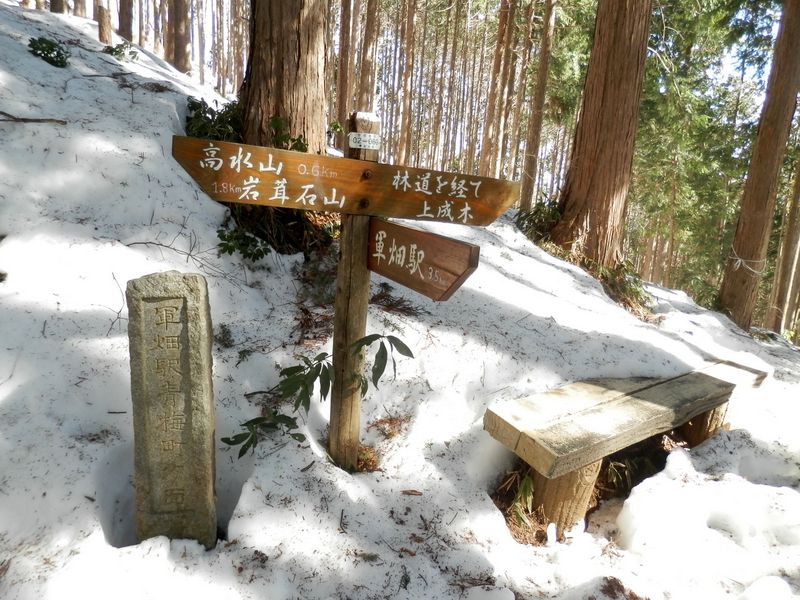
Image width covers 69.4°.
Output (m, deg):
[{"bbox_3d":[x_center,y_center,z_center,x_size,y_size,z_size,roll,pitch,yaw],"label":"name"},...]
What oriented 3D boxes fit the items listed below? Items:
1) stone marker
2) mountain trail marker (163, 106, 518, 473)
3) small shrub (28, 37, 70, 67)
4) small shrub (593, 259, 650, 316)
[{"bbox_3d":[-0.726,0.356,1.878,0.245,0.874,0.180,0,12,-15],"label":"stone marker"},{"bbox_3d":[-0.081,0.081,2.078,1.401,1.497,0.790,-1,12,-22],"label":"mountain trail marker"},{"bbox_3d":[-4.246,-3.011,7.000,0.480,0.310,0.420,-3,13,-30],"label":"small shrub"},{"bbox_3d":[1.725,-0.097,4.500,0.420,0.390,0.380,8,12,20],"label":"small shrub"}]

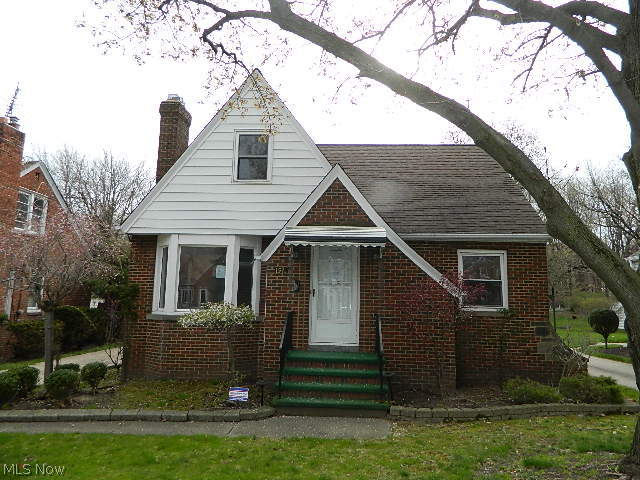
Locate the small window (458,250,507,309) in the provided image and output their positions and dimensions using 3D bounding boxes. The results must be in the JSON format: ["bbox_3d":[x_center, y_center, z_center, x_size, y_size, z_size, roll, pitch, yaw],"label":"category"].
[{"bbox_3d":[3.603,0.885,10.215,1.080,1.355,0.120,1,-8,4],"label":"small window"}]

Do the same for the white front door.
[{"bbox_3d":[0.306,1.071,9.276,1.000,2.060,0.090,1,-8,4],"label":"white front door"}]

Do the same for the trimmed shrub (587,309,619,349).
[{"bbox_3d":[11.491,3.586,18.736,1.176,1.604,1.200,1,-8,4],"label":"trimmed shrub"}]

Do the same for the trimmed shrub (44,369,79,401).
[{"bbox_3d":[-4.144,2.307,7.413,0.563,0.476,0.540,1,-8,3],"label":"trimmed shrub"}]

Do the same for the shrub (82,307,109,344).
[{"bbox_3d":[-7.592,2.907,15.517,1.004,1.333,1.000,1,-8,4],"label":"shrub"}]

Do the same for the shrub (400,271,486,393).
[{"bbox_3d":[2.288,1.697,8.578,1.575,2.266,1.200,1,-8,3],"label":"shrub"}]

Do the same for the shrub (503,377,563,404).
[{"bbox_3d":[3.834,2.667,8.347,1.057,0.392,0.850,1,-8,3],"label":"shrub"}]

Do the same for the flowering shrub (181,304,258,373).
[{"bbox_3d":[-2.000,1.979,8.987,1.539,1.513,1.150,1,-8,3],"label":"flowering shrub"}]

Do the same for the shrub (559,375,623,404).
[{"bbox_3d":[4.670,2.544,7.956,1.100,0.445,0.950,1,-8,4],"label":"shrub"}]

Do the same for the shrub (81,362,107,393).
[{"bbox_3d":[-3.934,2.387,8.027,0.465,0.503,0.440,1,-8,3],"label":"shrub"}]

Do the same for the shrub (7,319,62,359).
[{"bbox_3d":[-7.487,2.577,12.117,1.524,1.021,0.900,1,-8,4],"label":"shrub"}]

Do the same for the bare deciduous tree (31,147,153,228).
[{"bbox_3d":[-13.684,-0.406,28.206,7.664,11.034,6.500,1,-8,4],"label":"bare deciduous tree"}]

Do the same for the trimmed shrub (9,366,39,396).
[{"bbox_3d":[-4.975,2.353,7.758,0.522,0.446,0.500,1,-8,3],"label":"trimmed shrub"}]

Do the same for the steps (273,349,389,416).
[{"bbox_3d":[0.235,2.406,8.013,1.790,0.755,2.010,1,-8,4],"label":"steps"}]

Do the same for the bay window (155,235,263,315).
[{"bbox_3d":[-2.590,0.792,10.187,2.410,1.720,0.680,1,-8,3],"label":"bay window"}]

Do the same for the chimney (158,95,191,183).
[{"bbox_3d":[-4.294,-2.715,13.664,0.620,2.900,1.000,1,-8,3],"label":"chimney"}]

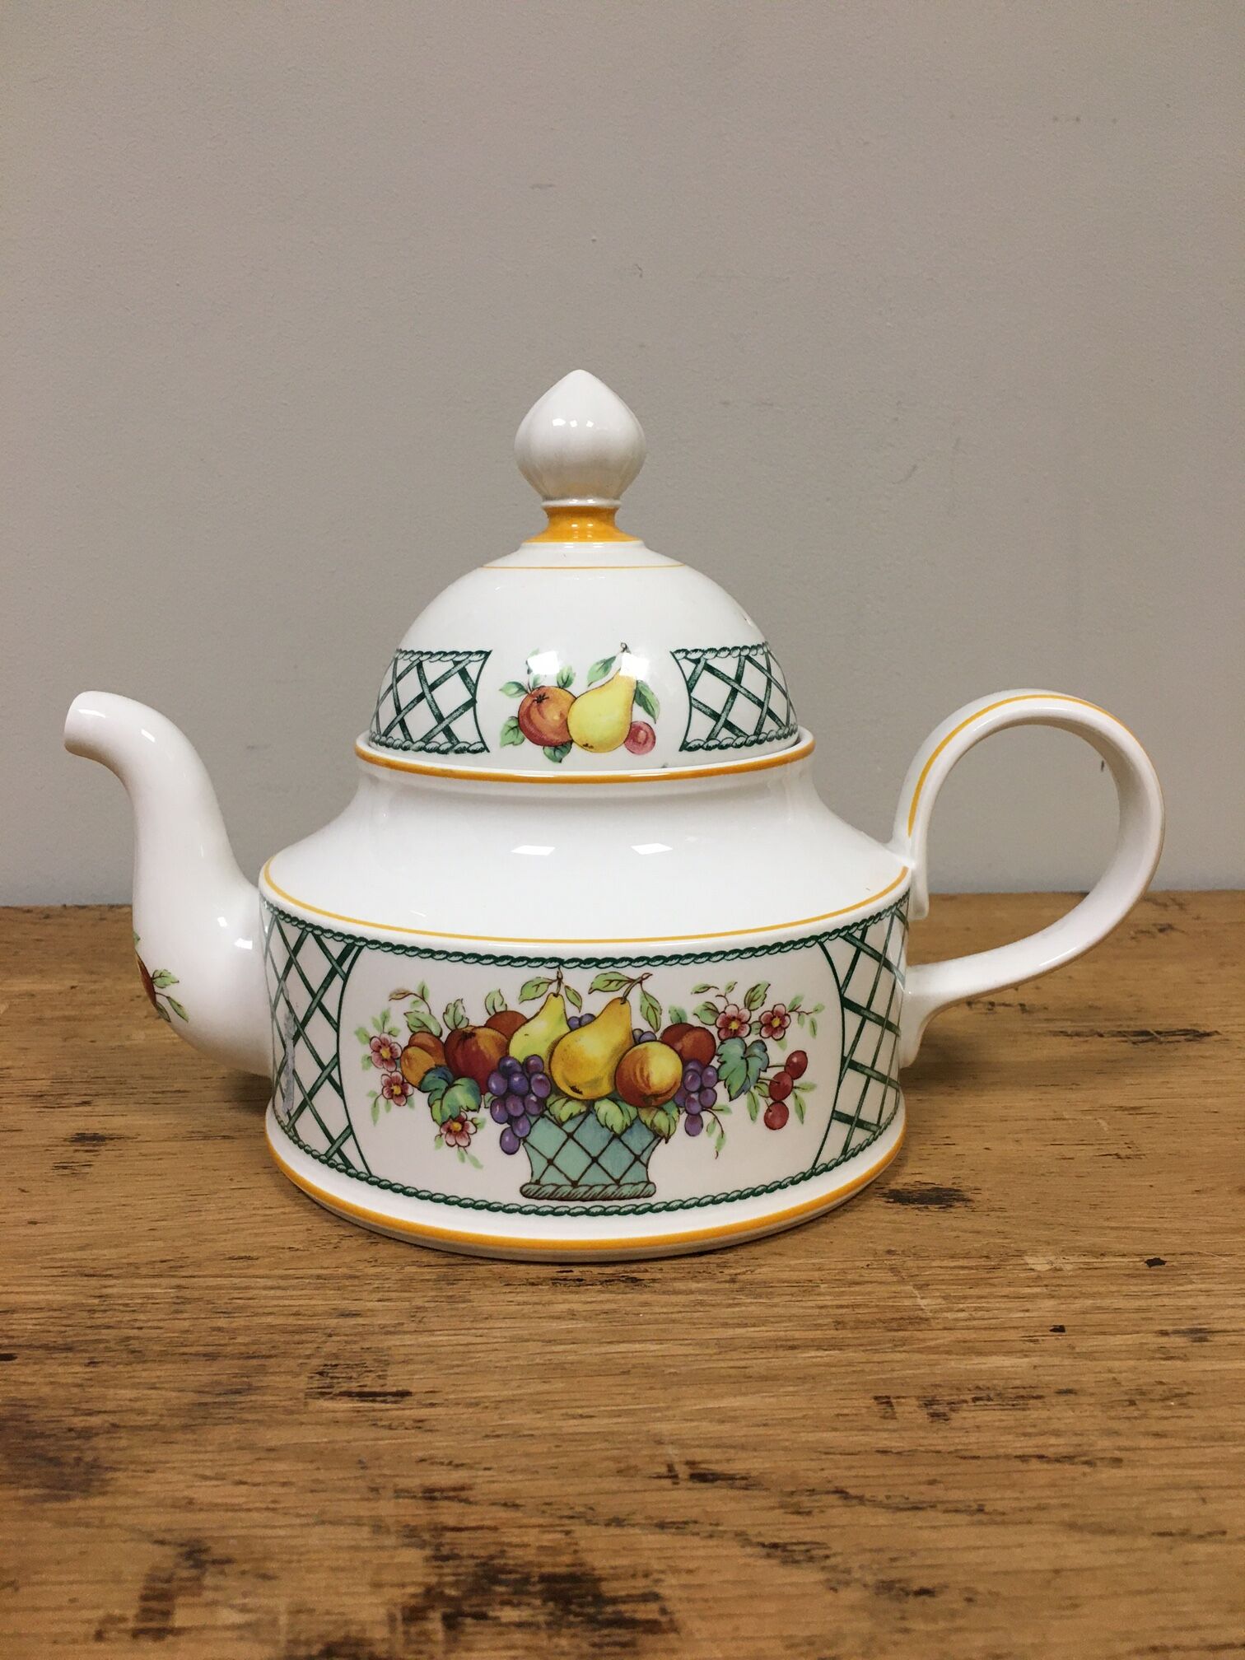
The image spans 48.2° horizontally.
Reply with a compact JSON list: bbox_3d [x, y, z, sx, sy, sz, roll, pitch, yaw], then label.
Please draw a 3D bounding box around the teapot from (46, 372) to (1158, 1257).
[{"bbox_3d":[-0.002,-0.017,0.333,0.259,0.176,0.159,0,12,-1],"label":"teapot"}]

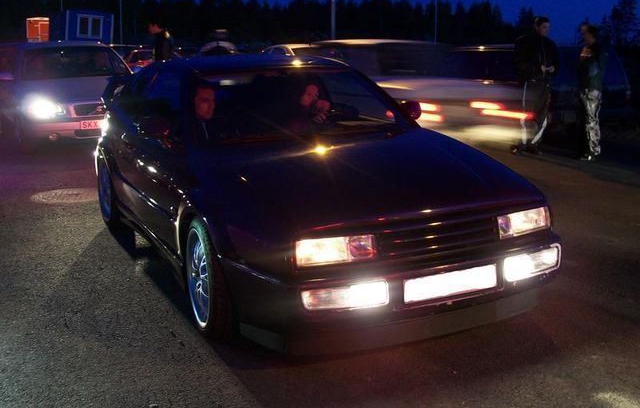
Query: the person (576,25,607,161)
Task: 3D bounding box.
[{"bbox_3d":[3.485,-1.453,10.700,0.330,1.710,0.460,0,12,-2],"label":"person"}]

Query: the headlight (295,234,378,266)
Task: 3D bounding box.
[{"bbox_3d":[0.052,0.188,3.589,0.360,0.120,0.120,-5,13,-21],"label":"headlight"}]

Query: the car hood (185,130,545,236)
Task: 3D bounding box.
[{"bbox_3d":[0.260,-0.164,4.312,1.420,0.260,1.220,-7,13,-23],"label":"car hood"}]

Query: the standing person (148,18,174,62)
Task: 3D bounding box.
[{"bbox_3d":[-2.610,-2.198,13.700,0.360,1.740,0.500,-4,12,-17],"label":"standing person"}]

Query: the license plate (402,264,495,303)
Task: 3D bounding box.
[{"bbox_3d":[0.584,0.355,3.720,0.490,0.112,0.020,-7,13,-23],"label":"license plate"}]

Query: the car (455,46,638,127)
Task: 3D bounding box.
[{"bbox_3d":[3.553,-2.025,14.038,1.690,1.400,4.200,-1,11,-5],"label":"car"}]

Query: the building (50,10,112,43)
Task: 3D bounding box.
[{"bbox_3d":[-11.704,-8.106,41.000,2.600,2.700,2.900,-4,14,-31],"label":"building"}]

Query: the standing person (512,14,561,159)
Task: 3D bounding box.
[{"bbox_3d":[2.900,-1.569,11.023,0.600,1.760,0.380,-4,12,-17],"label":"standing person"}]

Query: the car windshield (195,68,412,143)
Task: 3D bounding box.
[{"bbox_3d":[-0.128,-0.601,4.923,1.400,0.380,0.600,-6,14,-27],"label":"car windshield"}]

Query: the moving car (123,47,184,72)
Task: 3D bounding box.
[{"bbox_3d":[-5.703,-4.814,28.362,4.300,1.420,1.700,-11,16,-44],"label":"moving car"}]

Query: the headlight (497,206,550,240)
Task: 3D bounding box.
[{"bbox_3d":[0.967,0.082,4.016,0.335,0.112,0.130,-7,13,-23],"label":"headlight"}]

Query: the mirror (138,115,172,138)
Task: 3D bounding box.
[{"bbox_3d":[-0.914,-0.428,4.622,0.180,0.130,0.110,-6,14,-27],"label":"mirror"}]

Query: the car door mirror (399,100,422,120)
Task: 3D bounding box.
[{"bbox_3d":[0.578,-0.592,5.375,0.180,0.130,0.110,-6,14,-27],"label":"car door mirror"}]

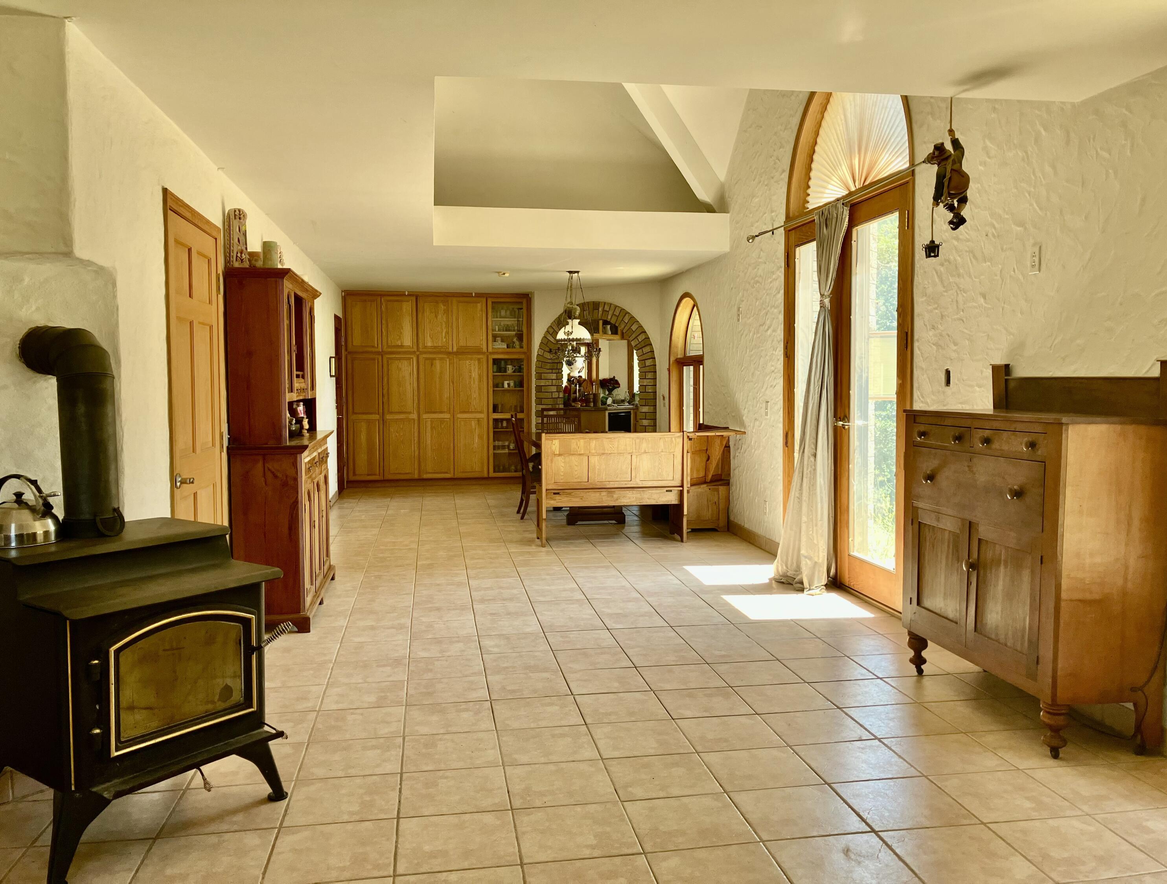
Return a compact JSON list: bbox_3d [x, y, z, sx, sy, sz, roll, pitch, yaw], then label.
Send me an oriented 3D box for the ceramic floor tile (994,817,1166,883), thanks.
[{"bbox_3d":[1.375,1.142,2.679,0.332,0.011,0.326,-1,4,-9],"label":"ceramic floor tile"}]

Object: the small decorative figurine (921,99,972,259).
[{"bbox_3d":[1.409,-1.019,3.703,0.140,0.610,0.160,-3,5,-33],"label":"small decorative figurine"}]

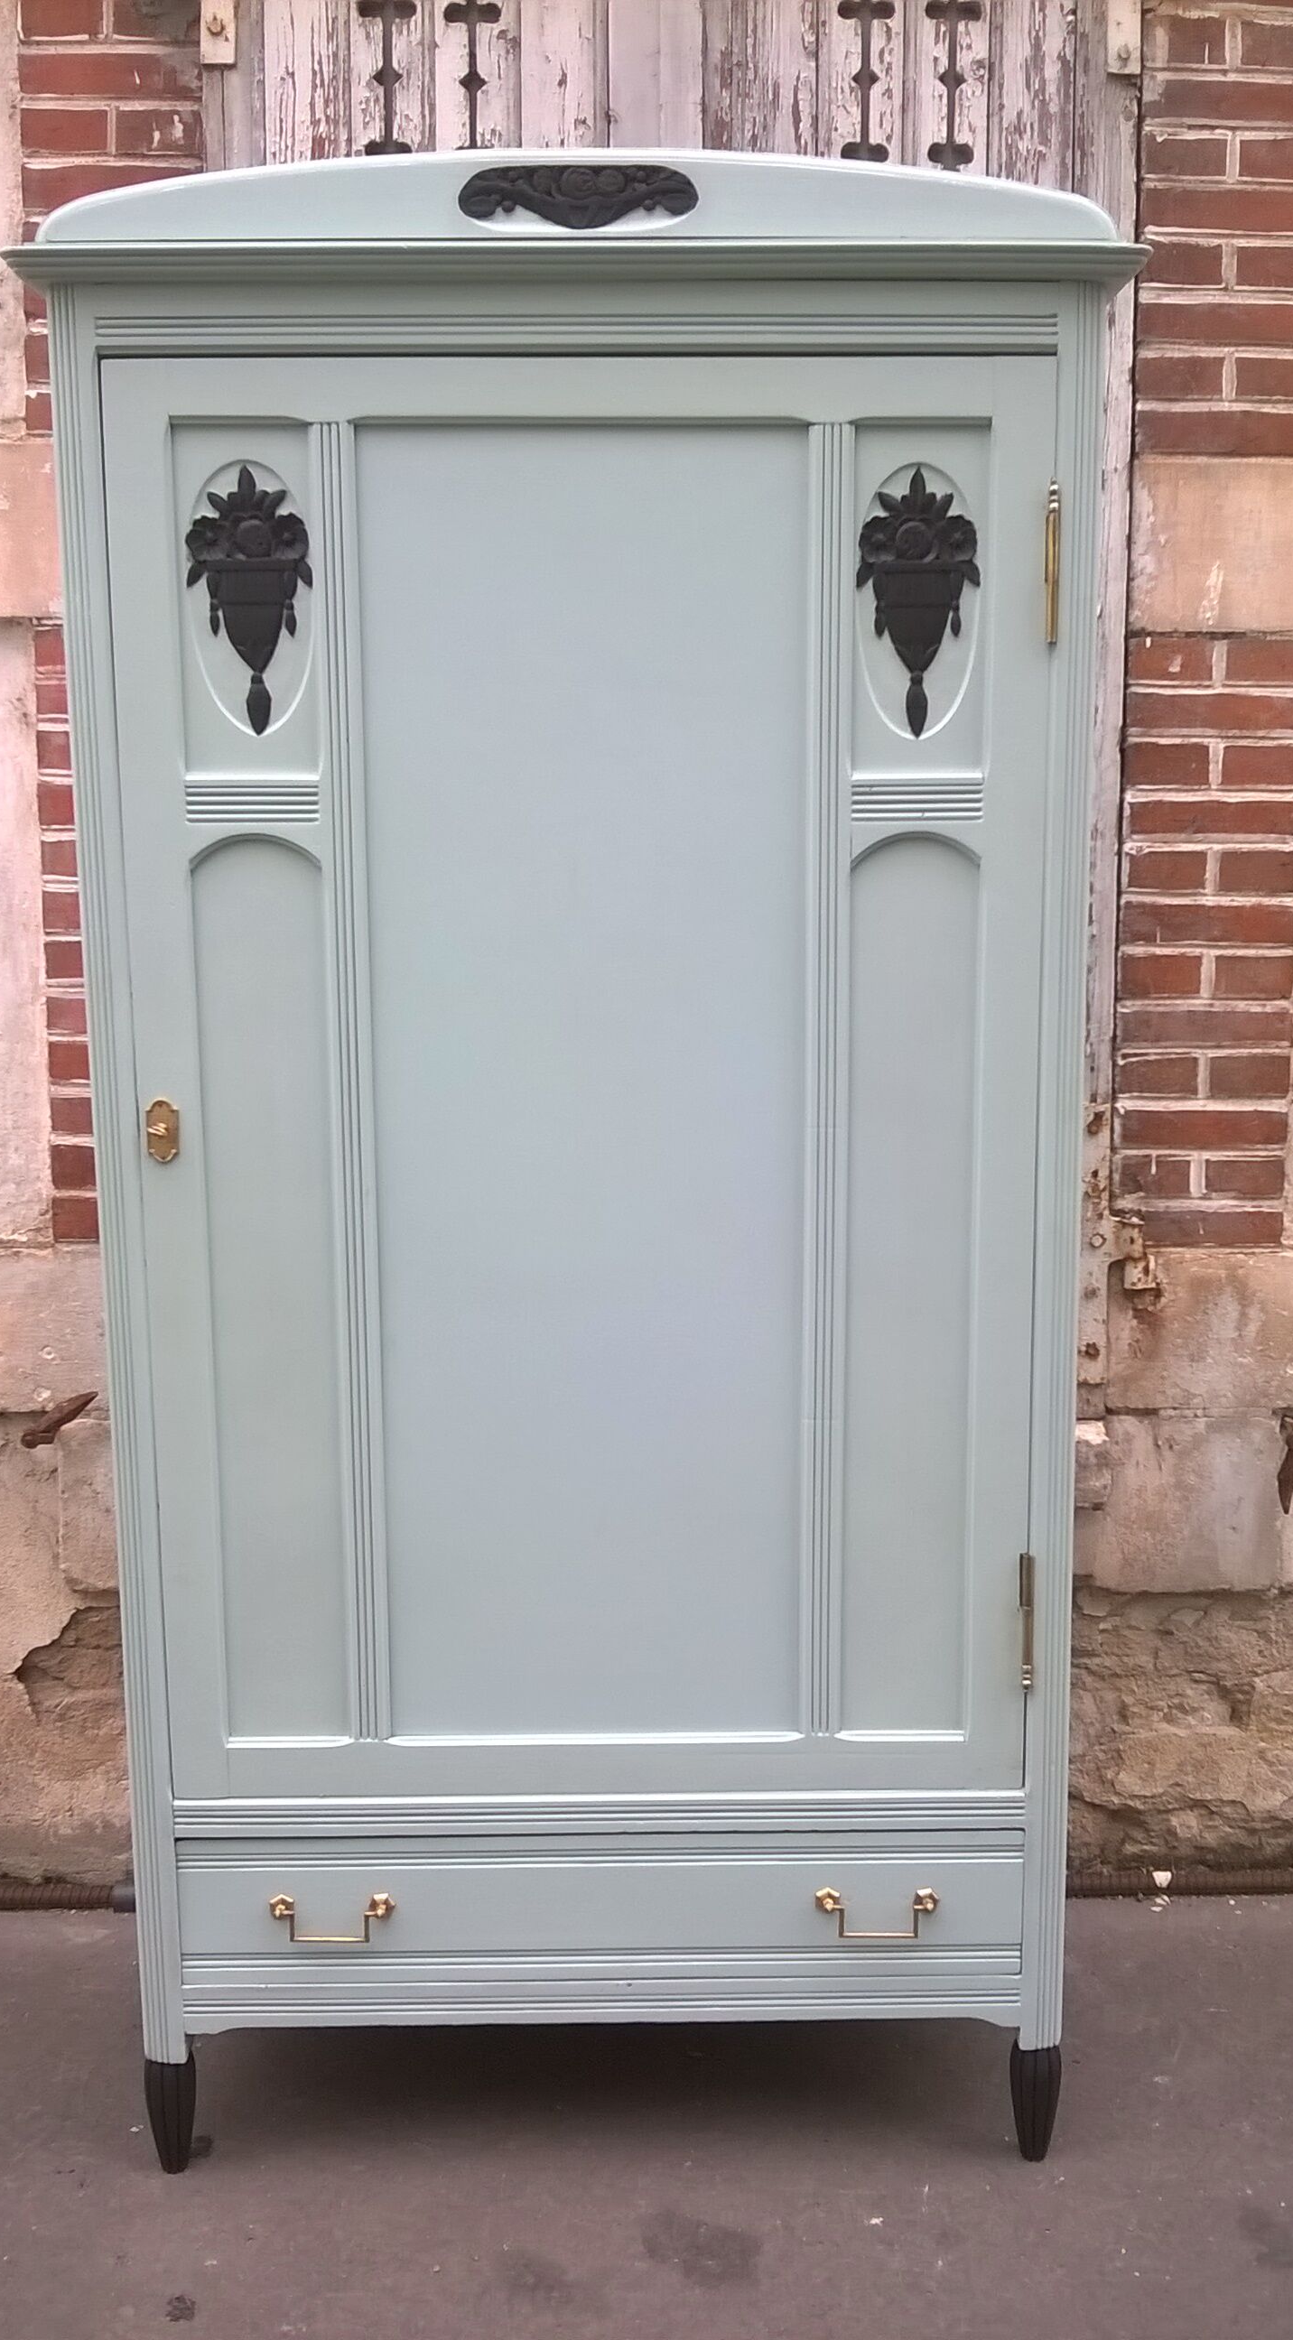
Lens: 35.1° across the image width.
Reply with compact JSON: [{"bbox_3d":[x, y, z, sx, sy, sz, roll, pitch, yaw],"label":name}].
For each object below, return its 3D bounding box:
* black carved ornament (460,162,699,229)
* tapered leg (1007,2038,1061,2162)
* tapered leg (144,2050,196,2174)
[{"bbox_3d":[-0.063,-0.913,1.923,0.225,0.057,0.020,-1,10,0],"label":"black carved ornament"},{"bbox_3d":[0.432,1.027,2.278,0.057,0.149,0.057,-1,10,0],"label":"tapered leg"},{"bbox_3d":[-0.528,1.044,2.284,0.057,0.148,0.057,-1,10,0],"label":"tapered leg"}]

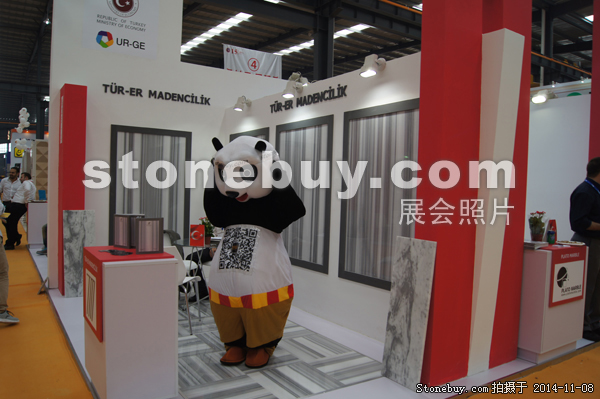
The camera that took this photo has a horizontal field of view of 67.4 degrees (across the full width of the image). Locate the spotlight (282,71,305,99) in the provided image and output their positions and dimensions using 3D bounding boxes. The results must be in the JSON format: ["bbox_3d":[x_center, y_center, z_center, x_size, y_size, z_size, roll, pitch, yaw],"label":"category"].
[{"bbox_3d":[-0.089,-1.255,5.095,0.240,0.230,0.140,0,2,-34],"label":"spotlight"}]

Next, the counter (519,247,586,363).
[{"bbox_3d":[2.107,0.874,3.969,0.710,0.950,0.470,0,2,-34],"label":"counter"}]

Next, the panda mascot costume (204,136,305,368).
[{"bbox_3d":[-0.377,0.388,3.680,0.770,1.780,0.620,2,2,25],"label":"panda mascot costume"}]

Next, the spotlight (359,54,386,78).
[{"bbox_3d":[0.659,-1.170,3.986,0.240,0.205,0.140,0,2,-34],"label":"spotlight"}]

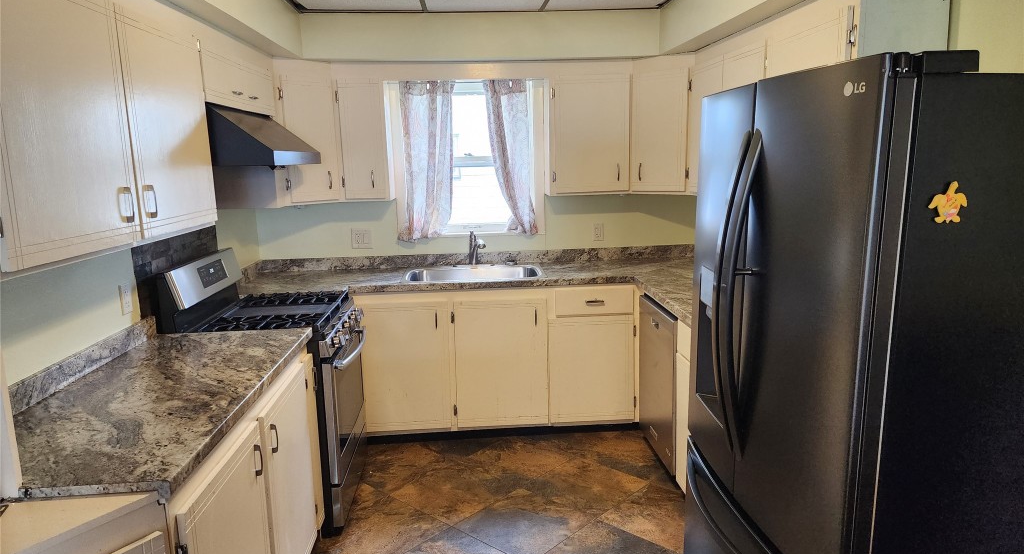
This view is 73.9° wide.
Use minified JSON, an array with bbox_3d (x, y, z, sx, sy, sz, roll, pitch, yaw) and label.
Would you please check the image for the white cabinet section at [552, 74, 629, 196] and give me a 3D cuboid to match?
[{"bbox_3d":[0.435,-0.832,4.012,0.460,0.670,0.320,-2,10,-3],"label":"white cabinet section"}]

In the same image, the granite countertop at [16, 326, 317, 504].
[{"bbox_3d":[-1.050,0.342,2.040,0.610,0.040,1.297,-2,10,-4],"label":"granite countertop"}]

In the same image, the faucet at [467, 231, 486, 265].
[{"bbox_3d":[-0.205,-0.156,3.871,0.080,0.205,0.180,-4,10,-15],"label":"faucet"}]

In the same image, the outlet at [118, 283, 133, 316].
[{"bbox_3d":[-1.396,0.080,2.461,0.012,0.113,0.070,-2,10,-4],"label":"outlet"}]

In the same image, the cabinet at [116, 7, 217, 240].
[{"bbox_3d":[-1.191,-0.451,2.071,0.325,0.640,0.575,-2,10,-3],"label":"cabinet"}]

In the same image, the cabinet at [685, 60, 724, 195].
[{"bbox_3d":[1.125,-0.769,3.383,0.323,0.725,0.411,-2,10,-4],"label":"cabinet"}]

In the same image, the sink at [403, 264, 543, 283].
[{"bbox_3d":[-0.213,0.063,3.887,0.795,0.180,0.520,-2,10,-4],"label":"sink"}]

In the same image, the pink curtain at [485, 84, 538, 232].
[{"bbox_3d":[-0.004,-0.677,3.910,0.300,0.890,0.070,-2,10,-3],"label":"pink curtain"}]

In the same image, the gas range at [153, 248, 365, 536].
[{"bbox_3d":[-1.026,0.475,3.013,0.680,1.130,0.760,-2,10,-3],"label":"gas range"}]

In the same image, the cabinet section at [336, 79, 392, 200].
[{"bbox_3d":[-0.835,-0.786,3.938,0.270,0.660,0.320,-2,10,-3],"label":"cabinet section"}]

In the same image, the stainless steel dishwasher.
[{"bbox_3d":[0.992,0.499,3.363,0.600,0.810,0.600,-2,10,-3],"label":"stainless steel dishwasher"}]

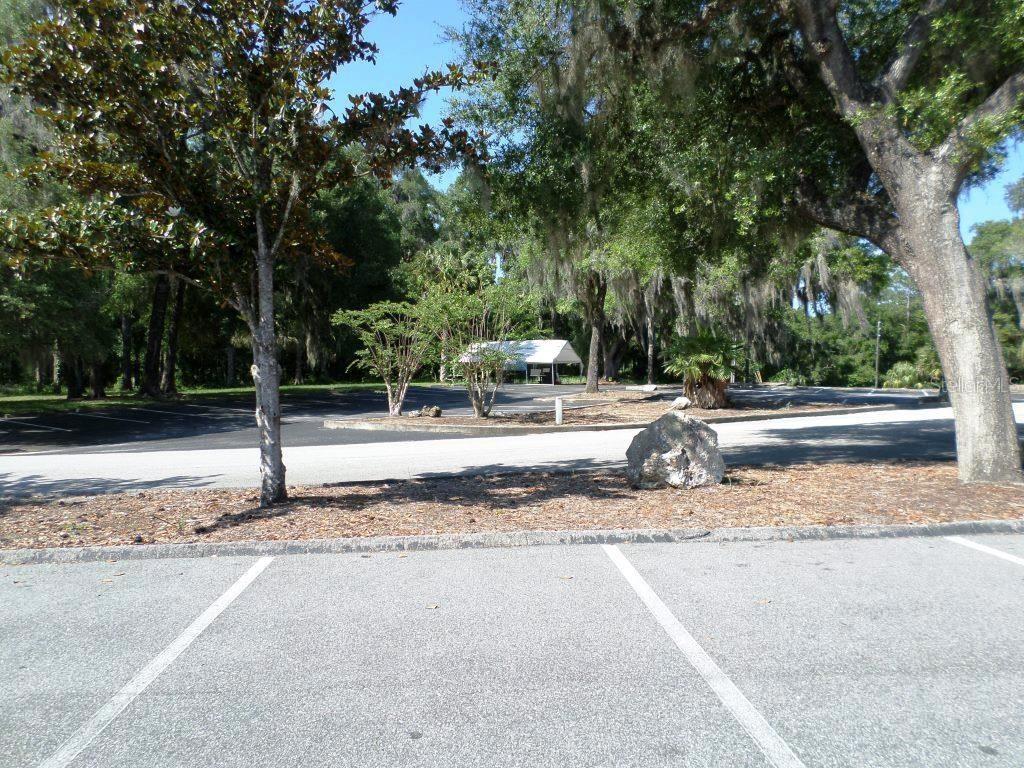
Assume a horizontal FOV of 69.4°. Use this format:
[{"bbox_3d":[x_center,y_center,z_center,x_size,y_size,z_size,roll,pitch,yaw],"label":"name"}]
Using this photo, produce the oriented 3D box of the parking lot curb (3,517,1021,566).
[{"bbox_3d":[0.213,1.294,6.136,8.420,0.130,0.180,-1,1,-5],"label":"parking lot curb"}]

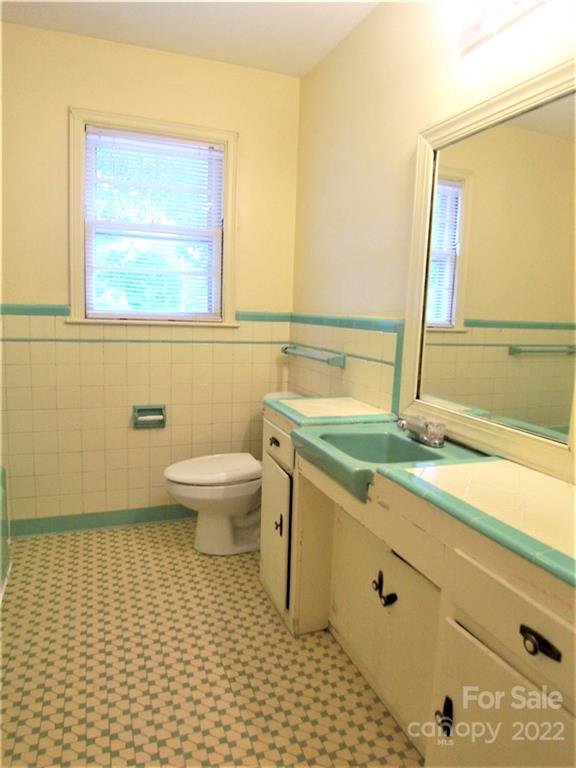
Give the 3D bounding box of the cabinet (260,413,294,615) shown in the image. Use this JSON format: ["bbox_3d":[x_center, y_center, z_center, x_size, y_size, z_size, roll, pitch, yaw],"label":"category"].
[{"bbox_3d":[0.143,0.504,2.067,0.390,0.750,0.431,-1,9,-21],"label":"cabinet"}]

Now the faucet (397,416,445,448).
[{"bbox_3d":[0.413,0.143,1.582,0.118,0.076,0.155,-1,9,-21],"label":"faucet"}]

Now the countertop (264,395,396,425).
[{"bbox_3d":[0.148,0.100,2.002,0.413,0.034,0.423,-1,9,-21],"label":"countertop"}]

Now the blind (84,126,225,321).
[{"bbox_3d":[-0.661,-0.776,2.581,0.672,0.906,0.046,-1,9,-21],"label":"blind"}]

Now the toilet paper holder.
[{"bbox_3d":[-0.725,0.174,2.681,0.162,0.119,0.061,-1,9,-21],"label":"toilet paper holder"}]

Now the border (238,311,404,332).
[{"bbox_3d":[0.073,-0.287,2.313,0.316,0.049,1.127,-1,9,-21],"label":"border"}]

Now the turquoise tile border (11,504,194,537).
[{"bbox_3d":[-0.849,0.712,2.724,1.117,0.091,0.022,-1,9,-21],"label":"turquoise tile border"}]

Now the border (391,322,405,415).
[{"bbox_3d":[0.400,-0.055,1.890,0.016,0.350,0.048,-1,9,-21],"label":"border"}]

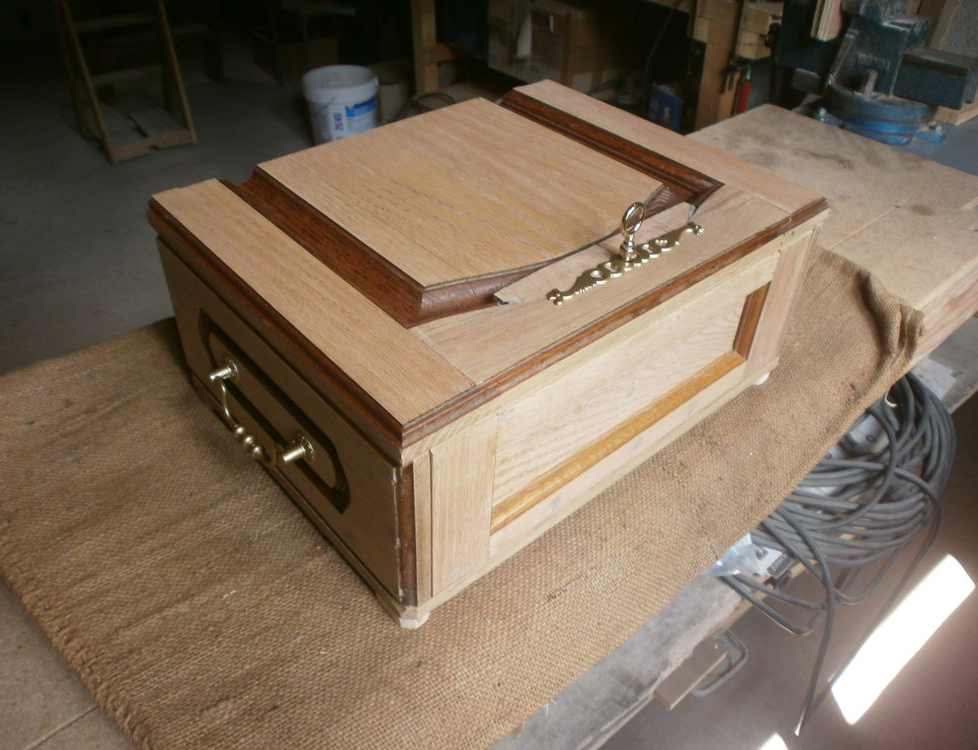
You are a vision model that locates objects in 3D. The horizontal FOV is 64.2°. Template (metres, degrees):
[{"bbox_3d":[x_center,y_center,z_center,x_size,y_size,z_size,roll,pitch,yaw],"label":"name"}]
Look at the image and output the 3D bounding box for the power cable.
[{"bbox_3d":[0.442,0.251,0.995,0.391,0.335,0.177,-28,49,-31],"label":"power cable"}]

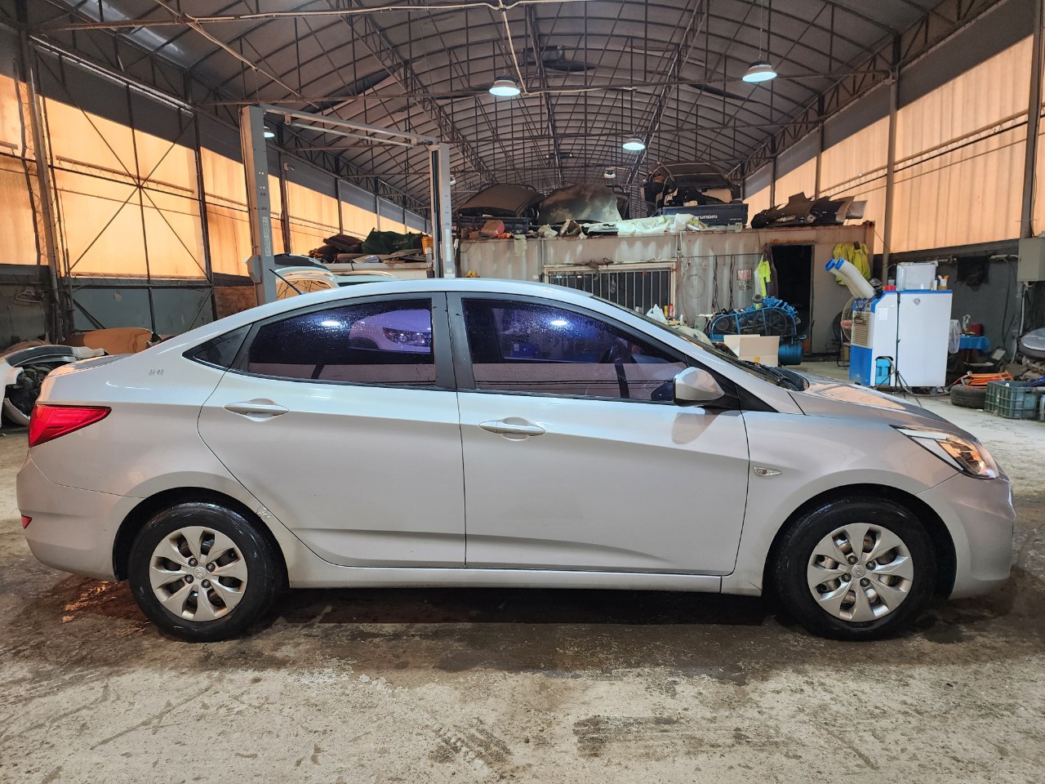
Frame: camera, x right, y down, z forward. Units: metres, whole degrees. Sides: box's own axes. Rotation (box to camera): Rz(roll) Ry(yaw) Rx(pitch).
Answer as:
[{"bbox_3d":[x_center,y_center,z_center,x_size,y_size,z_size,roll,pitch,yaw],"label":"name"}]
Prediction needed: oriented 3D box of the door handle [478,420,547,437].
[{"bbox_3d":[-0.037,0.137,2.597,0.249,0.045,0.050,6,9,2],"label":"door handle"}]

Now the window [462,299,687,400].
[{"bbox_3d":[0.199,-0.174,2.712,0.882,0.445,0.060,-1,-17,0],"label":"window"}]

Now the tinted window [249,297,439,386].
[{"bbox_3d":[-0.714,-0.200,2.773,0.771,0.368,0.060,0,-17,7],"label":"tinted window"}]

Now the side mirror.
[{"bbox_3d":[0.627,-0.018,2.492,0.160,0.135,0.210,-1,8,3],"label":"side mirror"}]

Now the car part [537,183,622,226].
[{"bbox_3d":[1.101,-3.550,13.100,1.500,0.920,0.250,-1,-22,5],"label":"car part"}]

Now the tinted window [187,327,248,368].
[{"bbox_3d":[-1.245,-0.185,2.829,0.285,0.198,0.040,0,-18,10],"label":"tinted window"}]

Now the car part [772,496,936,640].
[{"bbox_3d":[1.284,0.671,2.713,0.590,0.590,0.185,-1,8,3],"label":"car part"}]

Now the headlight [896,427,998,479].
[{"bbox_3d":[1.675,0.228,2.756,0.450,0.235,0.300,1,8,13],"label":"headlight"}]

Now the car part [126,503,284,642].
[{"bbox_3d":[-1.282,0.711,2.841,0.590,0.590,0.185,-1,8,3],"label":"car part"}]

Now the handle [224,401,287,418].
[{"bbox_3d":[-1.012,0.065,2.643,0.253,0.045,0.050,3,8,2],"label":"handle"}]

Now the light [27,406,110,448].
[{"bbox_3d":[-1.827,0.136,2.844,0.450,0.190,0.250,-1,8,3],"label":"light"}]

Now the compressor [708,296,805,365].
[{"bbox_3d":[3.994,-1.067,12.019,1.480,1.220,0.560,-1,8,5],"label":"compressor"}]

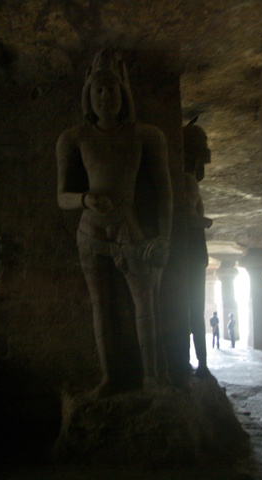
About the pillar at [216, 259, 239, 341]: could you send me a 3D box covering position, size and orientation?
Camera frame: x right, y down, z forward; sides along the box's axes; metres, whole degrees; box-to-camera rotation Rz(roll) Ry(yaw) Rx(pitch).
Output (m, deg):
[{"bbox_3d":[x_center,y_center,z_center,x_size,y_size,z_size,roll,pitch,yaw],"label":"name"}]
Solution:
[{"bbox_3d":[5.460,3.357,20.535,1.250,4.450,1.250,0,-11,-2],"label":"pillar"}]

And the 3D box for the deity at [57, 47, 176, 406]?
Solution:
[{"bbox_3d":[-0.180,-0.386,4.807,1.500,4.450,0.850,0,-11,0],"label":"deity"}]

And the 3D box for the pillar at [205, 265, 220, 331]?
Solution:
[{"bbox_3d":[5.400,4.095,24.670,1.250,4.500,1.250,0,-11,-2],"label":"pillar"}]

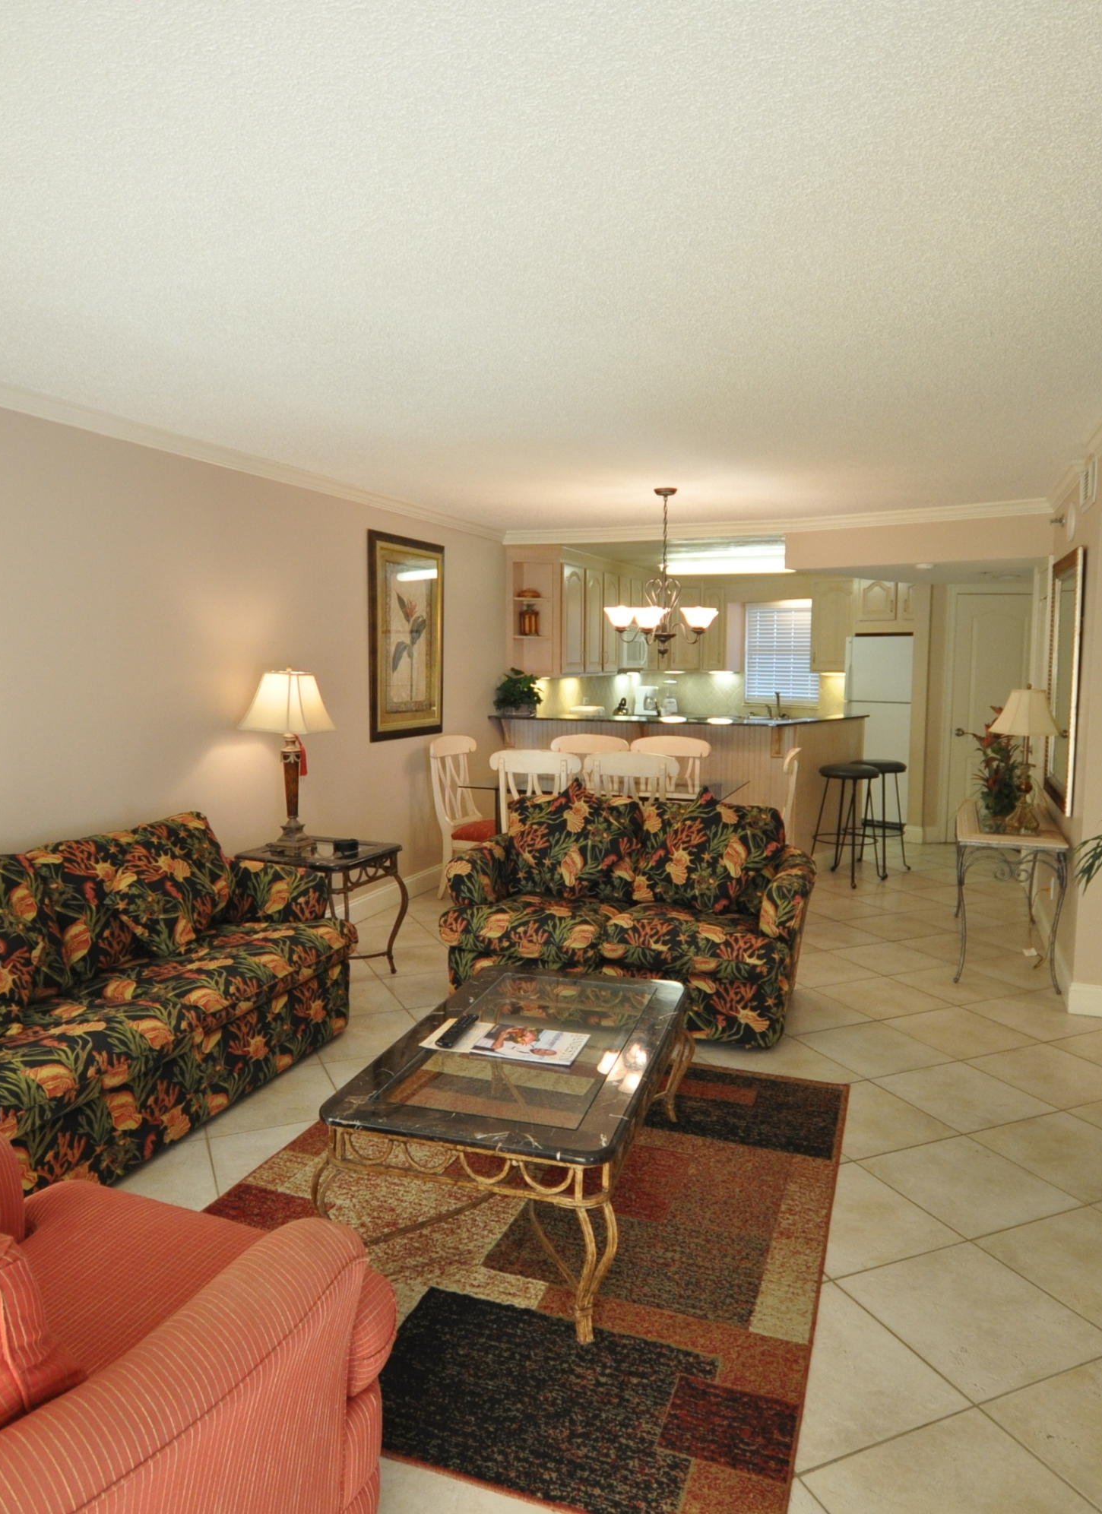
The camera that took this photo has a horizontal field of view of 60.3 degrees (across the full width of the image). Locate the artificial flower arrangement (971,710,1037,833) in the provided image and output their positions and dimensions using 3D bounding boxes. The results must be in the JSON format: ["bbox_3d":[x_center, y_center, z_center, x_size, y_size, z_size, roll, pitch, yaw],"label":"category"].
[{"bbox_3d":[2.199,0.069,4.629,0.330,0.603,0.320,2,6,22],"label":"artificial flower arrangement"}]

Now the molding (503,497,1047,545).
[{"bbox_3d":[1.327,-1.590,6.464,3.650,0.095,0.090,2,6,21],"label":"molding"}]

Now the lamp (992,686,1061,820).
[{"bbox_3d":[2.300,0.000,4.597,0.320,0.700,0.320,2,6,21],"label":"lamp"}]

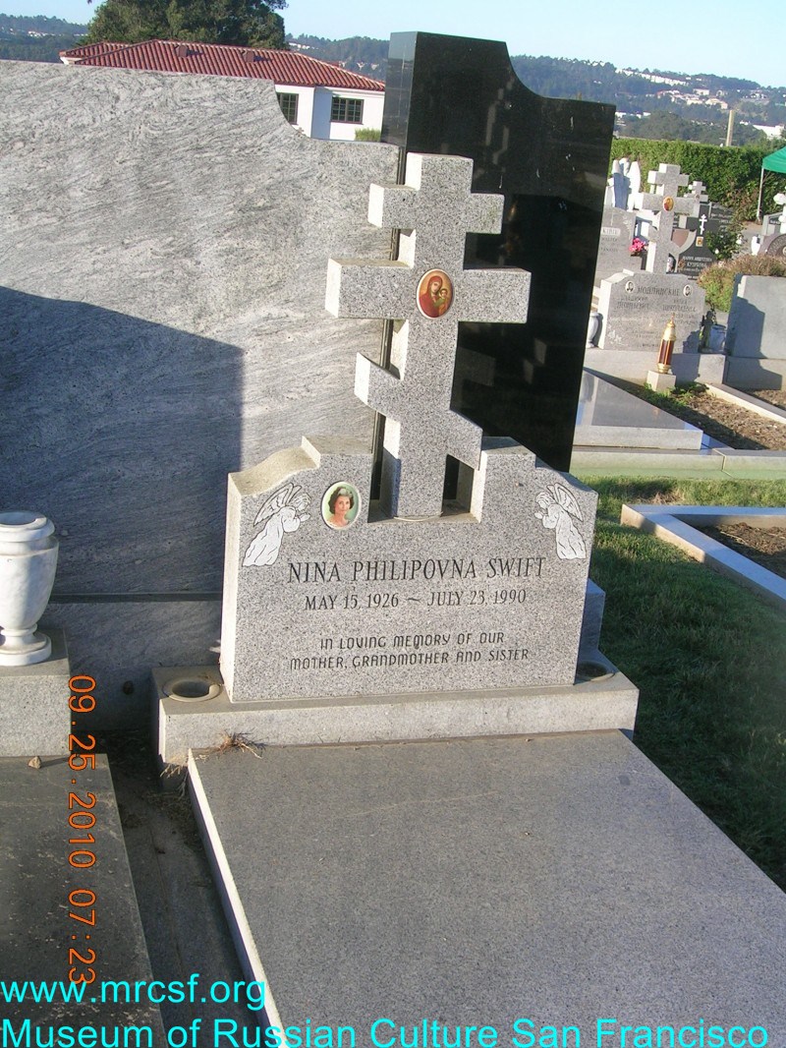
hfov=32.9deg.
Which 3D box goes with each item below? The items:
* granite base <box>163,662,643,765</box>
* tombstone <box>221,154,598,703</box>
[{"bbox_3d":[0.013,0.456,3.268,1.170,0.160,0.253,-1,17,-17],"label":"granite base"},{"bbox_3d":[0.063,-0.212,3.077,0.853,1.231,0.175,-1,17,-17],"label":"tombstone"}]

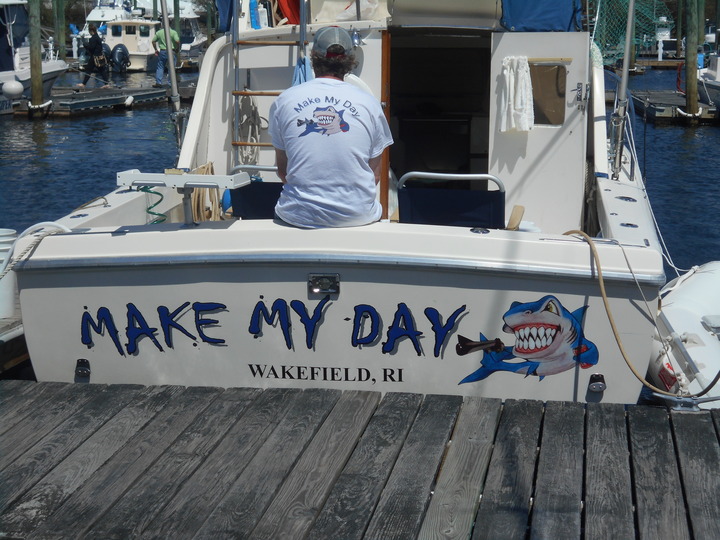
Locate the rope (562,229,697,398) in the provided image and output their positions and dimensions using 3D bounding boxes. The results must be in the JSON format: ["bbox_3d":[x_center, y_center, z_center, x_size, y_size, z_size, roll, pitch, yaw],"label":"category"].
[{"bbox_3d":[1.094,0.157,6.395,0.561,0.544,0.728,2,10,9],"label":"rope"}]

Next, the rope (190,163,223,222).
[{"bbox_3d":[-0.817,-0.391,8.300,0.200,0.400,0.130,2,10,9],"label":"rope"}]

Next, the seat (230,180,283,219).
[{"bbox_3d":[-0.332,-0.115,7.808,0.570,0.860,0.500,2,10,10],"label":"seat"}]

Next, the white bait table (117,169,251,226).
[{"bbox_3d":[-0.758,-0.315,6.774,0.514,0.241,0.321,1,10,8],"label":"white bait table"}]

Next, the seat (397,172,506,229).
[{"bbox_3d":[0.472,-0.067,7.538,0.570,0.860,0.500,2,10,10],"label":"seat"}]

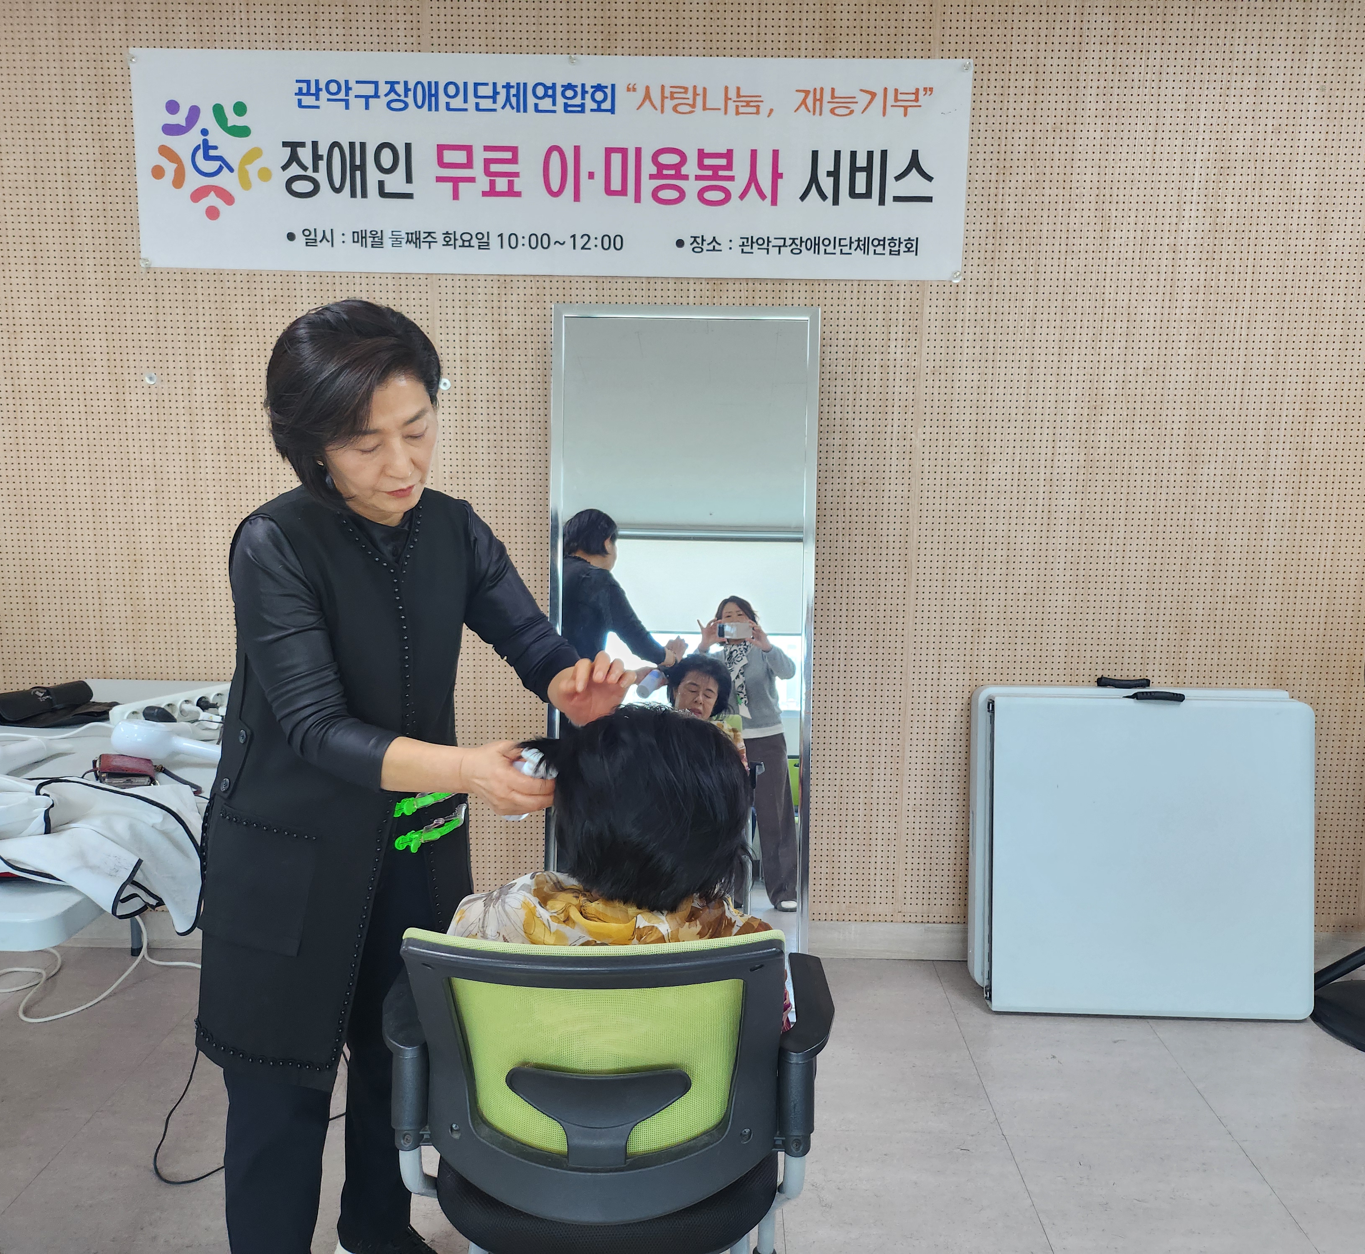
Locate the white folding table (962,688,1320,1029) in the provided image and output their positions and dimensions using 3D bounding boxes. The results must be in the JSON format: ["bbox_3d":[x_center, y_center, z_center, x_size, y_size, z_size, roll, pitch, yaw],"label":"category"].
[{"bbox_3d":[1.133,0.550,2.874,0.790,0.770,0.145,1,0,1],"label":"white folding table"}]

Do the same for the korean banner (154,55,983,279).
[{"bbox_3d":[-0.316,-1.097,2.760,1.990,0.497,0.010,1,9,1],"label":"korean banner"}]

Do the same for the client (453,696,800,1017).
[{"bbox_3d":[-0.075,0.585,1.680,0.470,1.050,0.660,1,9,2],"label":"client"}]

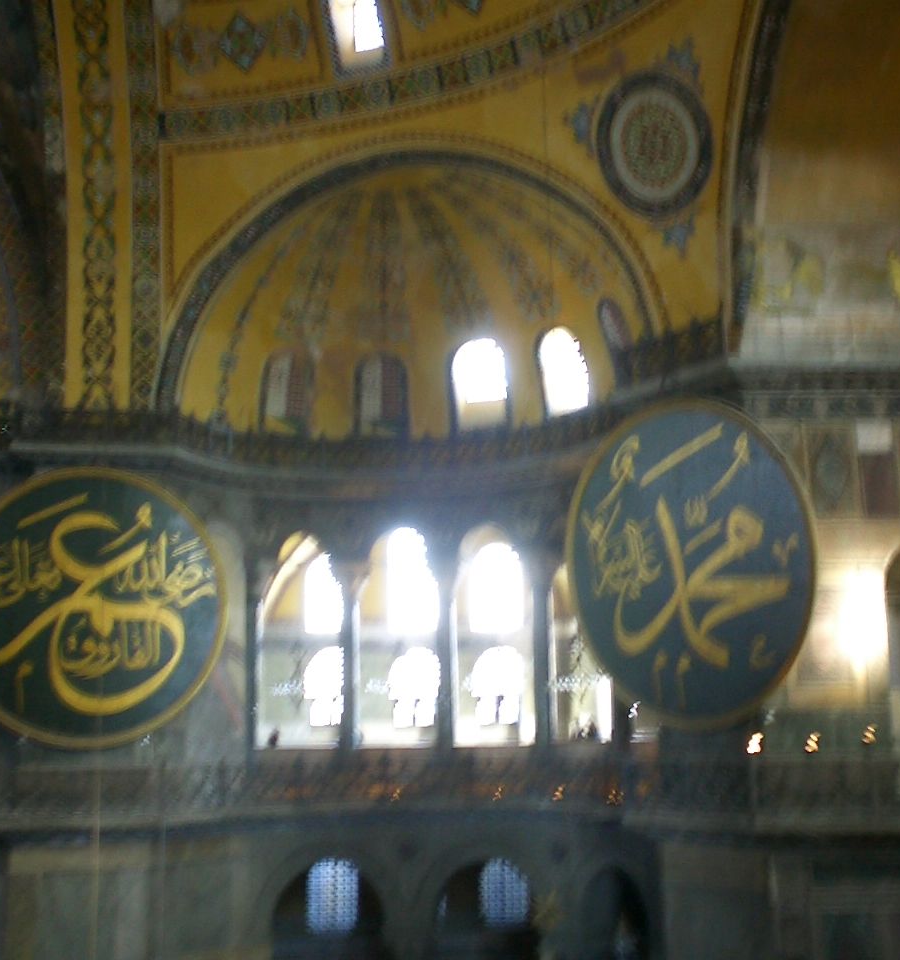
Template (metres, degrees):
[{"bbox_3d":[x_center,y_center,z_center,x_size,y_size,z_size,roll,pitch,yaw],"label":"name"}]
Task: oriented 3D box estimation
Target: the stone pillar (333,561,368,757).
[{"bbox_3d":[-2.889,5.242,40.141,0.980,5.930,0.980,-1,-11,0],"label":"stone pillar"}]

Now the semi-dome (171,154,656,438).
[{"bbox_3d":[-0.100,-4.225,37.419,13.100,6.900,6.800,-5,-12,22],"label":"semi-dome"}]

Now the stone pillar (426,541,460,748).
[{"bbox_3d":[-0.192,5.022,40.225,0.980,6.300,0.980,-1,-11,0],"label":"stone pillar"}]

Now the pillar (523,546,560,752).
[{"bbox_3d":[2.656,4.922,39.166,1.000,6.000,1.000,-1,-11,0],"label":"pillar"}]

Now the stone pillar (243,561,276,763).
[{"bbox_3d":[-5.542,5.104,39.158,0.920,5.920,0.920,-1,-11,0],"label":"stone pillar"}]

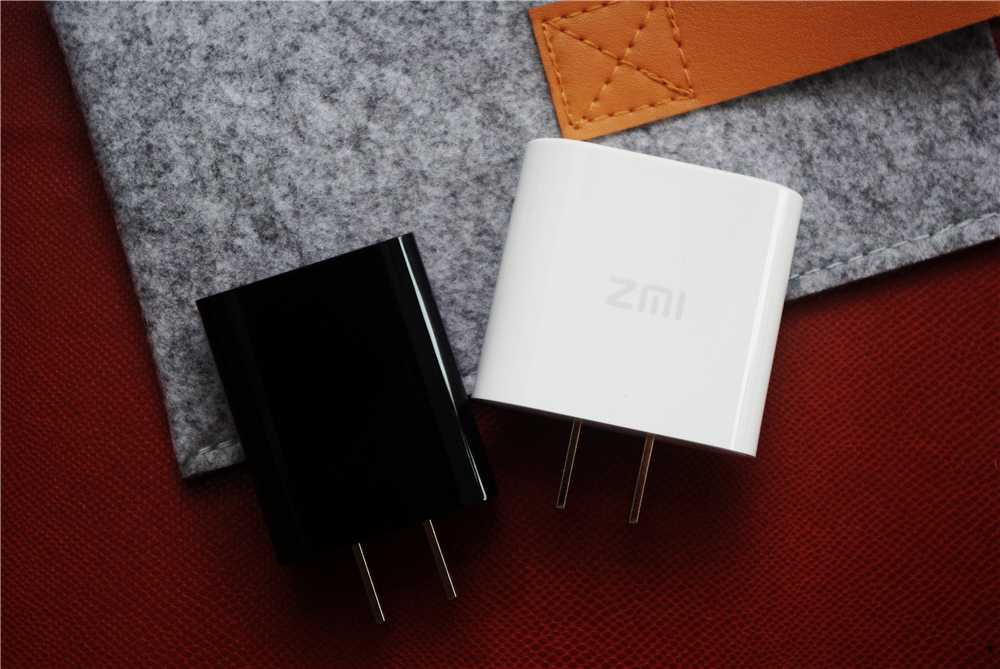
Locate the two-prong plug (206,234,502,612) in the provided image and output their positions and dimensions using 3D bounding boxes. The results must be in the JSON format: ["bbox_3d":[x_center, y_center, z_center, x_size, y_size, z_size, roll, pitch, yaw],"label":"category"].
[{"bbox_3d":[-0.024,0.018,0.389,0.038,0.024,0.061,-18,90,-1],"label":"two-prong plug"}]

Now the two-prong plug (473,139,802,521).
[{"bbox_3d":[0.022,0.002,0.390,0.049,0.025,0.060,11,86,1],"label":"two-prong plug"}]

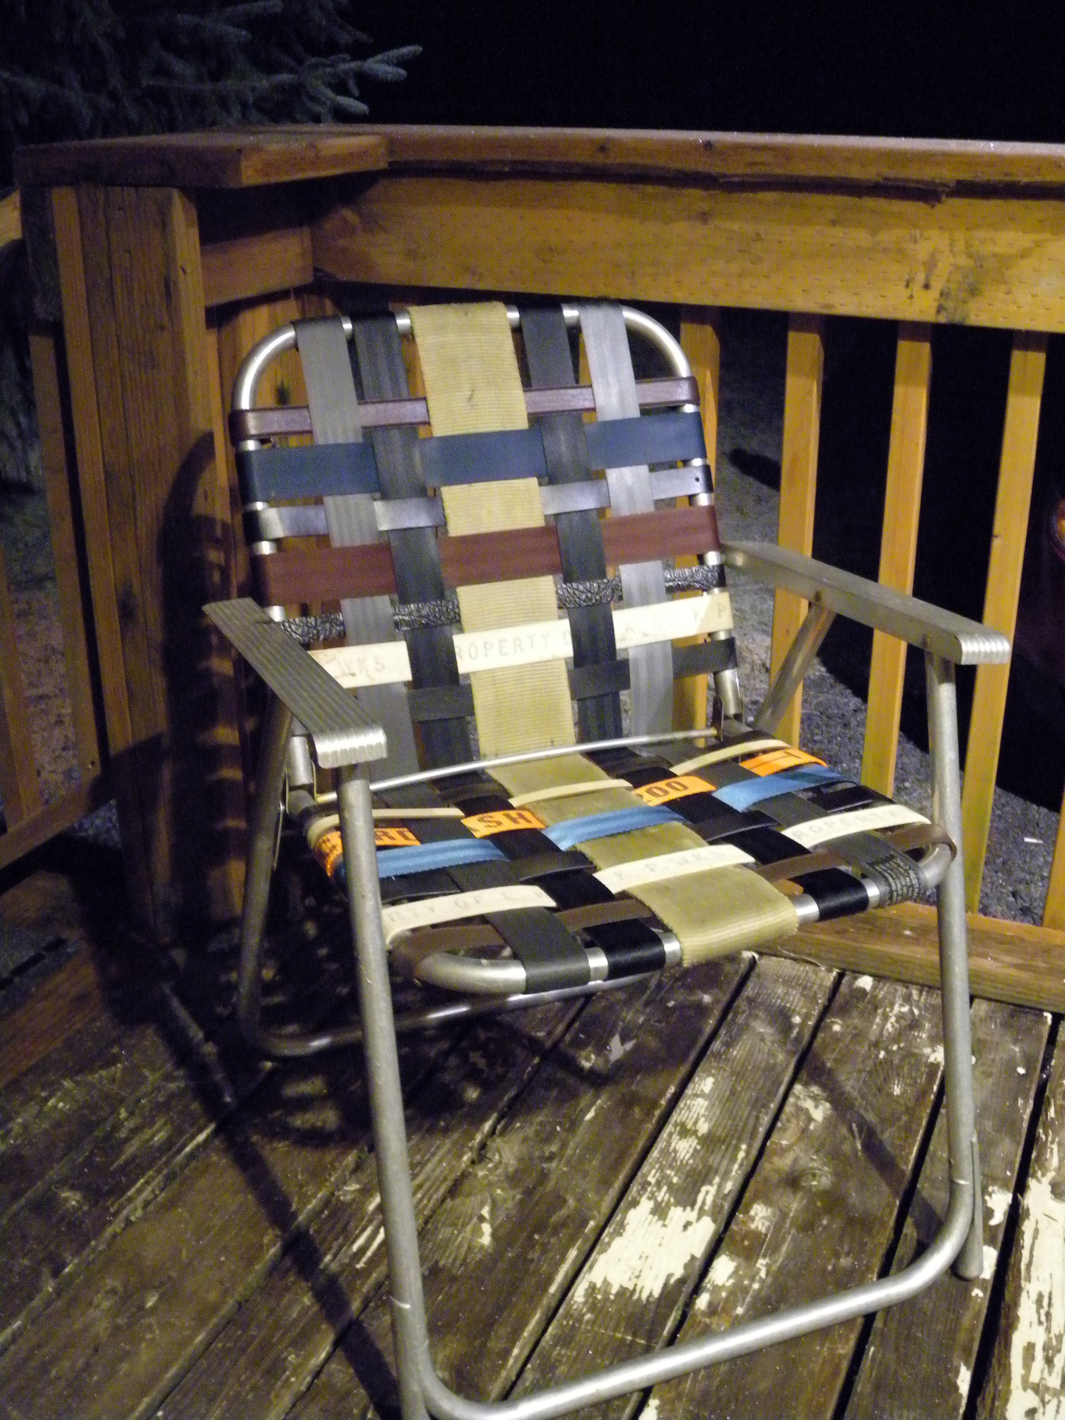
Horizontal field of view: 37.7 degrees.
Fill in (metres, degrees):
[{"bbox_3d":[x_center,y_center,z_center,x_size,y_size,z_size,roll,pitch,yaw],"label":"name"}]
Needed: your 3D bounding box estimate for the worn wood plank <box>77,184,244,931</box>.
[{"bbox_3d":[-0.404,-0.134,1.753,0.118,0.869,0.042,9,24,21],"label":"worn wood plank"}]

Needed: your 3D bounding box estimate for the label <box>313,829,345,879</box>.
[{"bbox_3d":[-0.164,0.120,1.280,0.018,0.037,0.043,36,1,-27],"label":"label"}]

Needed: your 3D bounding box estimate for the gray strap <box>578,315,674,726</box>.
[{"bbox_3d":[0.097,-0.191,1.536,0.049,0.421,0.020,-8,2,-19],"label":"gray strap"}]

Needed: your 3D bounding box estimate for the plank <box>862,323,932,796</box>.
[{"bbox_3d":[0.417,-0.114,1.805,0.035,0.744,0.036,9,24,21],"label":"plank"}]

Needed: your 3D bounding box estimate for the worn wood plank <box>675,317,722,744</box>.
[{"bbox_3d":[0.190,-0.150,1.895,0.035,0.744,0.036,9,24,21],"label":"worn wood plank"}]

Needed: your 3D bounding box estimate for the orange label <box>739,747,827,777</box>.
[{"bbox_3d":[0.231,0.046,1.433,0.073,0.010,0.044,-8,19,-19],"label":"orange label"}]

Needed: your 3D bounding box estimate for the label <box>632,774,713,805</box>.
[{"bbox_3d":[0.125,0.067,1.378,0.072,0.010,0.041,-8,19,-19],"label":"label"}]

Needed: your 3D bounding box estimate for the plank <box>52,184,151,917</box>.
[{"bbox_3d":[-0.481,-0.151,1.811,0.035,0.877,0.039,9,24,21],"label":"plank"}]

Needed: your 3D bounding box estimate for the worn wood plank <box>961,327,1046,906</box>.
[{"bbox_3d":[0.527,-0.096,1.762,0.035,0.744,0.036,9,24,21],"label":"worn wood plank"}]

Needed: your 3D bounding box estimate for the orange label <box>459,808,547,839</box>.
[{"bbox_3d":[-0.023,0.092,1.313,0.069,0.010,0.041,-8,19,-19],"label":"orange label"}]

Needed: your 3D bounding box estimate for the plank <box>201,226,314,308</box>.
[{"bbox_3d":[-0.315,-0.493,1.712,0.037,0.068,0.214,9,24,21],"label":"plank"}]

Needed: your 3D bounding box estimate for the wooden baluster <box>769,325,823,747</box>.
[{"bbox_3d":[0.307,-0.131,1.849,0.035,0.744,0.036,9,24,21],"label":"wooden baluster"}]

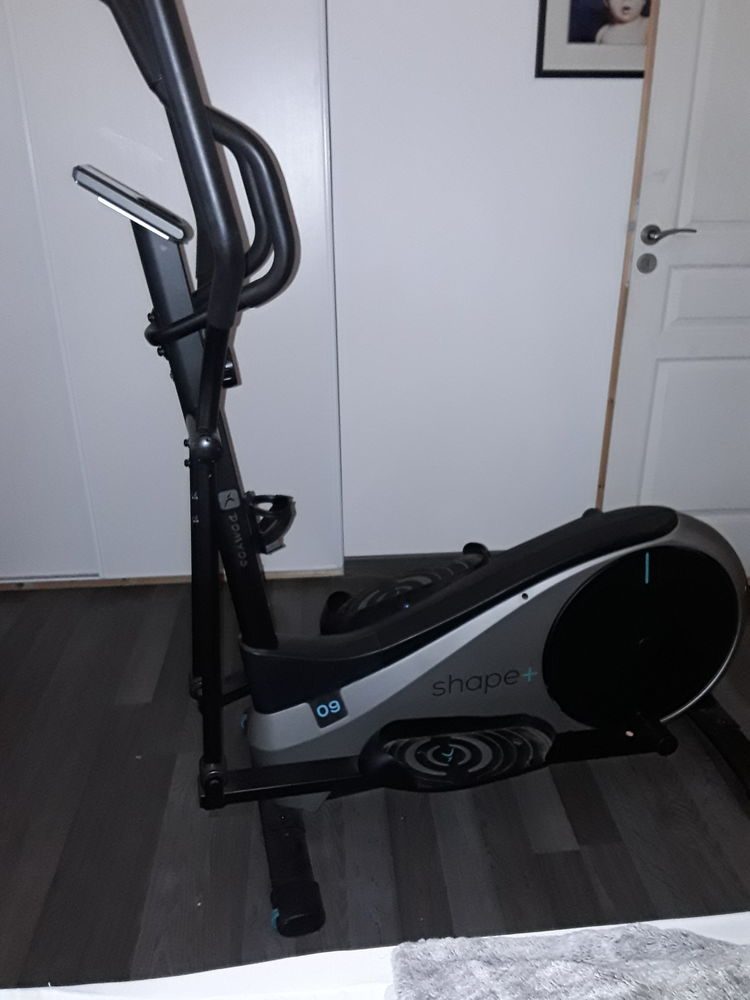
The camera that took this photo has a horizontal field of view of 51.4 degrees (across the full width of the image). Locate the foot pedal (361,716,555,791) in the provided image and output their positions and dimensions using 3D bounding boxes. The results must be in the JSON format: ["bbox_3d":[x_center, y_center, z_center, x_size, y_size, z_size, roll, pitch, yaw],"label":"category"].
[{"bbox_3d":[0.144,0.461,1.419,0.358,0.062,0.138,-2,22,-13],"label":"foot pedal"}]

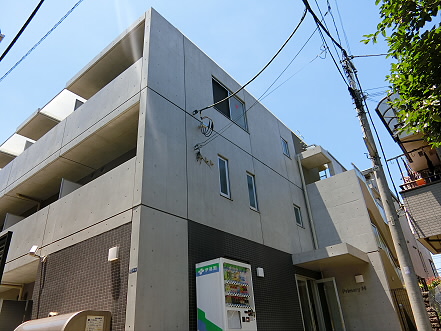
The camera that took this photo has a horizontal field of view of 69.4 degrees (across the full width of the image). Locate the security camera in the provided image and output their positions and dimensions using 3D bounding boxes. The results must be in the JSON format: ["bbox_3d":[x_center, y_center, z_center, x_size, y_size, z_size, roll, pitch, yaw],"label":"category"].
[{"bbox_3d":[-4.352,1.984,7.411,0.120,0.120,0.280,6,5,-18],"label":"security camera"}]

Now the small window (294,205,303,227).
[{"bbox_3d":[2.799,1.858,11.497,0.100,0.742,0.534,-24,-34,31],"label":"small window"}]

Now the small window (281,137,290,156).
[{"bbox_3d":[2.622,-0.678,12.928,0.100,0.742,0.539,-24,-34,31],"label":"small window"}]

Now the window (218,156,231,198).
[{"bbox_3d":[0.086,0.331,8.434,0.100,1.143,0.441,-24,-34,31],"label":"window"}]

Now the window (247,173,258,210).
[{"bbox_3d":[0.922,0.794,9.382,0.100,1.148,0.464,-24,-34,31],"label":"window"}]

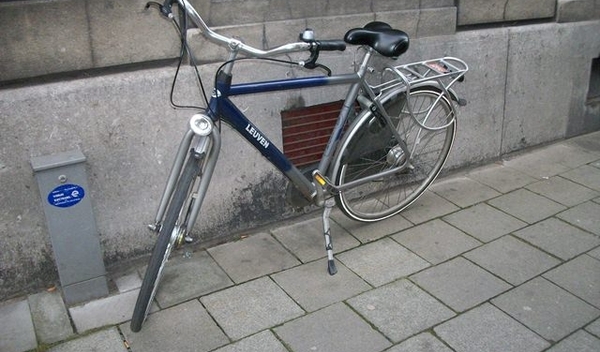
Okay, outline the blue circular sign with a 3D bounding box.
[{"bbox_3d":[-0.788,0.066,1.868,0.122,0.080,0.008,-14,26,-28],"label":"blue circular sign"}]

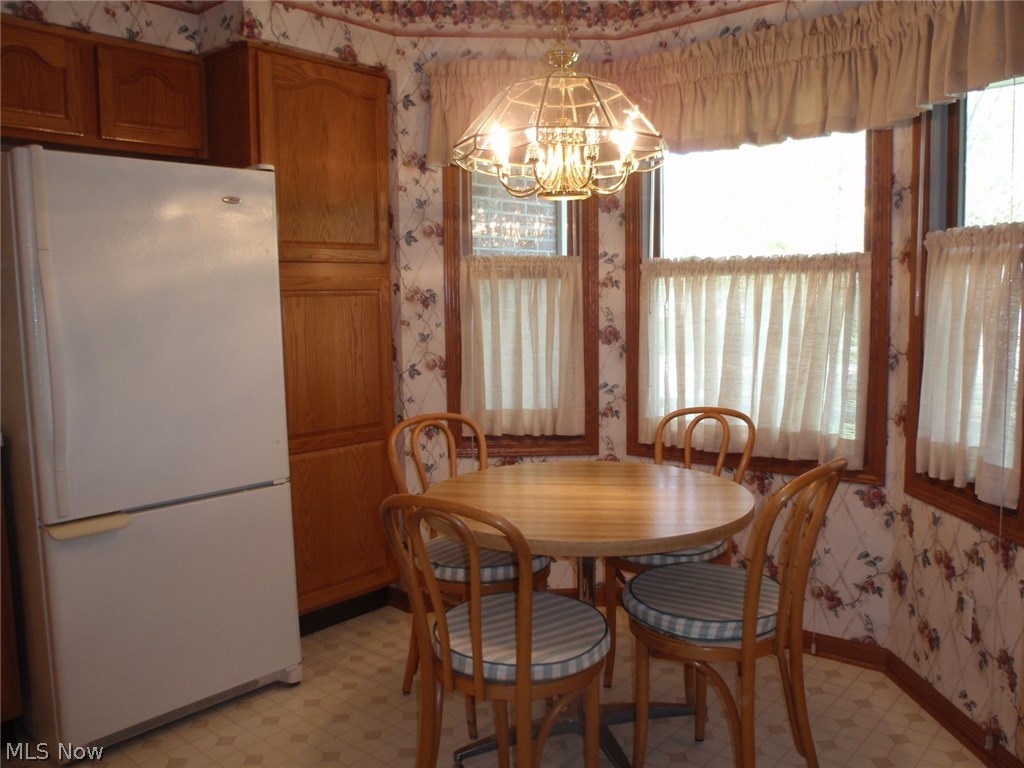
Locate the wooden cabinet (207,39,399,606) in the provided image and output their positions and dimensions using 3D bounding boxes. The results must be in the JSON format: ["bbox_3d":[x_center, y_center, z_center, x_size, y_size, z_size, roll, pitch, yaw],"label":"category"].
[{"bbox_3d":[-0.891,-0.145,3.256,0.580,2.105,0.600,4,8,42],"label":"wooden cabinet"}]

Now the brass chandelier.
[{"bbox_3d":[0.126,-0.718,2.169,0.575,0.468,0.575,-1,6,0],"label":"brass chandelier"}]

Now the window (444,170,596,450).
[{"bbox_3d":[0.042,-0.372,3.338,0.612,1.330,0.070,-1,6,-2],"label":"window"}]

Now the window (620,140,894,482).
[{"bbox_3d":[0.858,-0.353,2.976,1.010,1.320,0.100,4,8,42],"label":"window"}]

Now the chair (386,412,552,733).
[{"bbox_3d":[-0.110,0.556,2.558,0.410,0.885,0.465,-5,7,-37],"label":"chair"}]

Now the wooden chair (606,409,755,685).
[{"bbox_3d":[0.530,0.535,2.660,0.410,0.885,0.465,4,7,39],"label":"wooden chair"}]

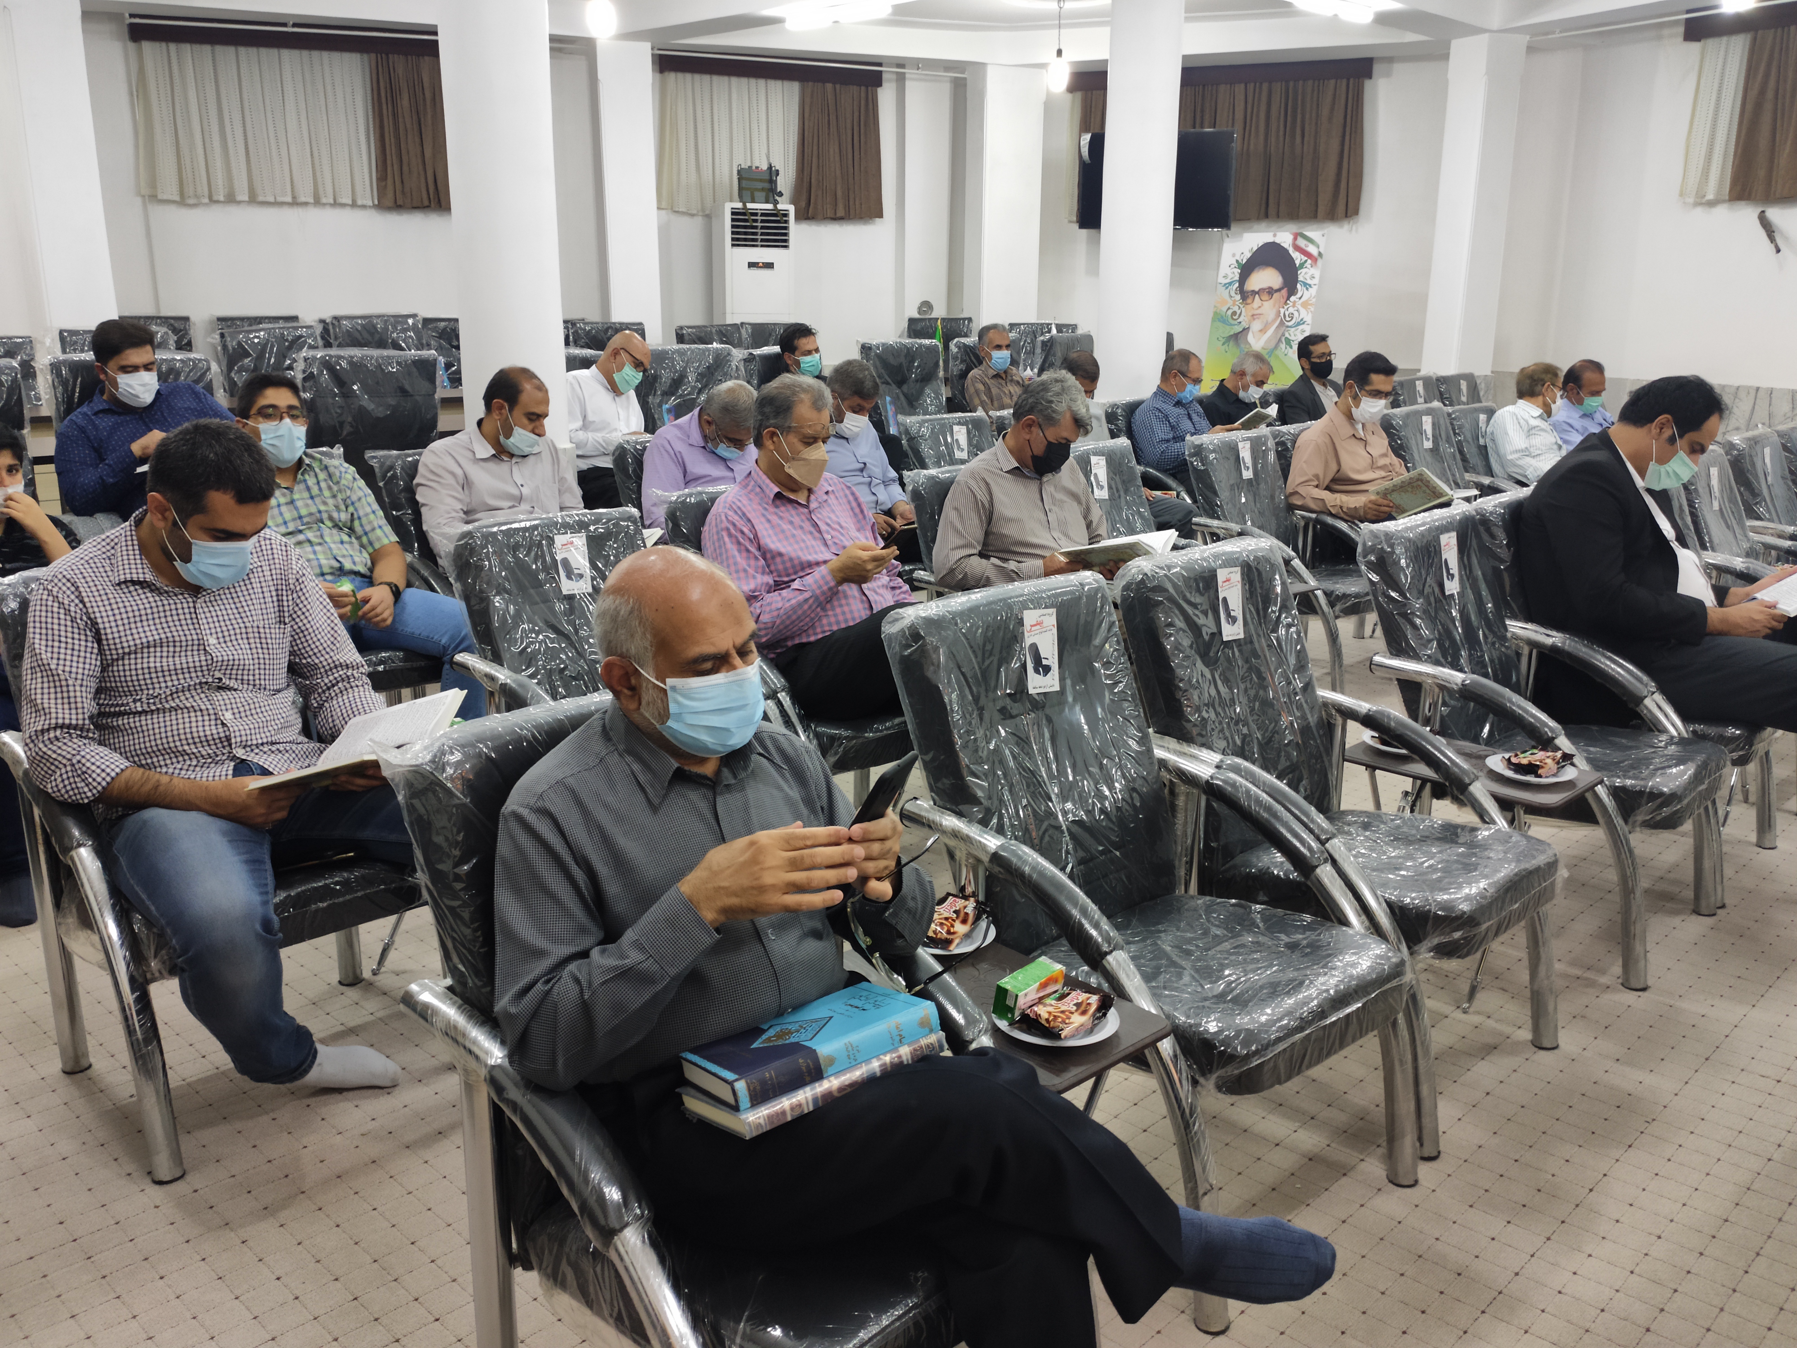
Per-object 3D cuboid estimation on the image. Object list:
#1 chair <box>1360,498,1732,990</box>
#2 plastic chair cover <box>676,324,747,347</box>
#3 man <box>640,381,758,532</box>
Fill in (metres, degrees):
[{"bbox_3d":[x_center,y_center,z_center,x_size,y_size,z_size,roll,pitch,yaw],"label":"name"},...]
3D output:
[{"bbox_3d":[1.607,0.114,3.378,0.800,0.990,0.600,15,21,42],"label":"chair"},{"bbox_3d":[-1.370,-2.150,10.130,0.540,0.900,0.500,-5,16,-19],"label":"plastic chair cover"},{"bbox_3d":[-0.577,-0.489,5.077,0.557,1.244,0.731,-12,19,-41],"label":"man"}]

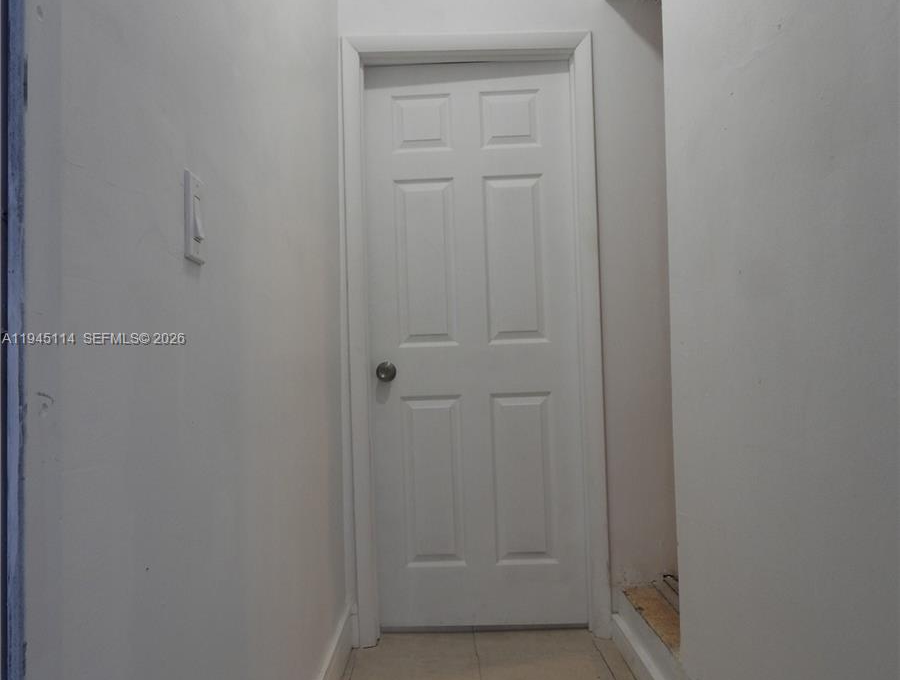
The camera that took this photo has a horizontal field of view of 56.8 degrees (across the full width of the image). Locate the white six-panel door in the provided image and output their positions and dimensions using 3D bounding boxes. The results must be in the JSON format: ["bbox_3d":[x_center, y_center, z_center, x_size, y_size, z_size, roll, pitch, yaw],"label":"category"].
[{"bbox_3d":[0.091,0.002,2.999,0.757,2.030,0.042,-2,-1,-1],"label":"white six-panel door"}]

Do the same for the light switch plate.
[{"bbox_3d":[-0.347,-0.166,1.137,0.012,0.116,0.071,-2,-1,-1],"label":"light switch plate"}]

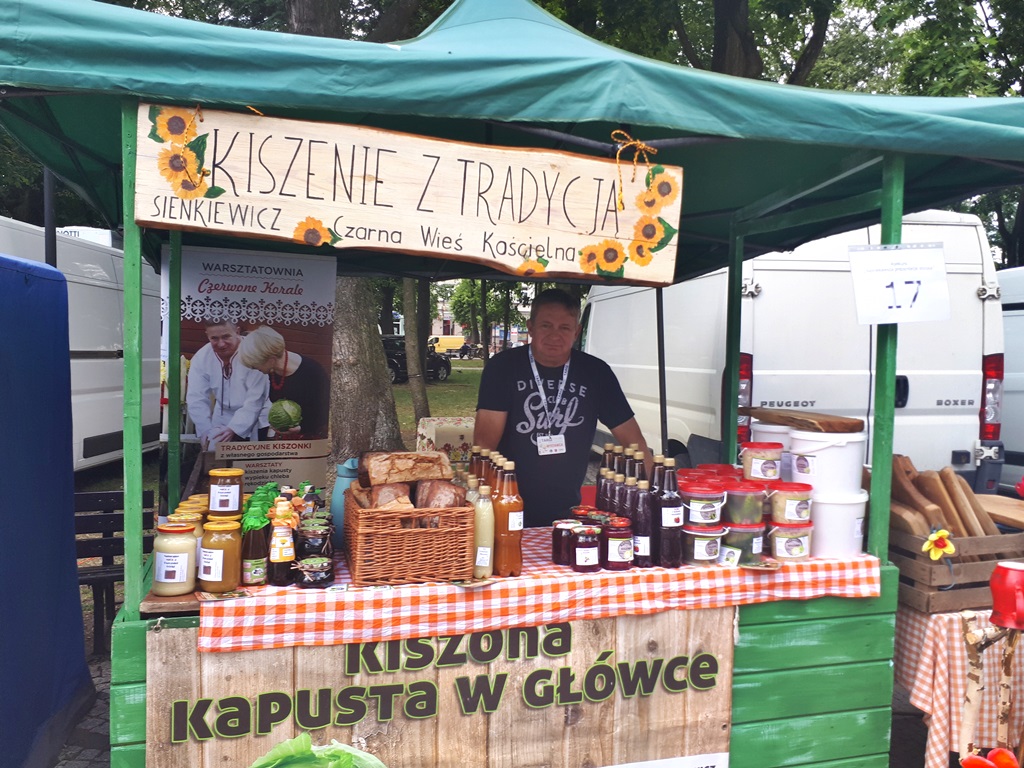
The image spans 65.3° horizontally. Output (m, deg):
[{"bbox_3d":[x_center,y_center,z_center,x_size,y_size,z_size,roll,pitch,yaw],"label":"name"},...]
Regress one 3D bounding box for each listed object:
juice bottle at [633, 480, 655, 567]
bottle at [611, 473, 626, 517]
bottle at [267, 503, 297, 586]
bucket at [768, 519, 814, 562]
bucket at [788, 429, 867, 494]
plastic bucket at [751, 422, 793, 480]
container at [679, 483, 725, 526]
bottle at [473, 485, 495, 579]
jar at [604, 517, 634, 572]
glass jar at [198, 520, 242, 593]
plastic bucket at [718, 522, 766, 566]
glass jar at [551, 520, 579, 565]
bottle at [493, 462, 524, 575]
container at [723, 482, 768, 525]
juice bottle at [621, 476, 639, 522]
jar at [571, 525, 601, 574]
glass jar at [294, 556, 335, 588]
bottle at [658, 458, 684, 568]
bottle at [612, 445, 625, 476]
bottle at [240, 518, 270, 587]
[{"bbox_3d":[0.353,0.371,2.129,0.058,0.224,0.058,1,2,10],"label":"juice bottle"},{"bbox_3d":[0.323,0.398,2.416,0.055,0.244,0.055,1,3,8],"label":"bottle"},{"bbox_3d":[-0.570,0.392,1.979,0.070,0.199,0.070,0,2,-16],"label":"bottle"},{"bbox_3d":[0.782,0.431,2.235,0.126,0.092,0.126,1,2,14],"label":"bucket"},{"bbox_3d":[0.960,0.239,2.401,0.225,0.187,0.225,1,3,0],"label":"bucket"},{"bbox_3d":[0.929,0.224,2.715,0.228,0.195,0.228,1,3,19],"label":"plastic bucket"},{"bbox_3d":[0.568,0.357,2.362,0.129,0.117,0.129,1,3,14],"label":"container"},{"bbox_3d":[-0.076,0.405,2.189,0.054,0.246,0.054,0,3,-2],"label":"bottle"},{"bbox_3d":[0.307,0.459,2.301,0.086,0.133,0.086,1,3,8],"label":"jar"},{"bbox_3d":[-0.710,0.417,1.944,0.102,0.152,0.102,0,2,0],"label":"glass jar"},{"bbox_3d":[0.658,0.449,2.283,0.123,0.112,0.123,1,3,0],"label":"plastic bucket"},{"bbox_3d":[0.155,0.441,2.231,0.082,0.113,0.082,1,3,0],"label":"glass jar"},{"bbox_3d":[-0.007,0.355,2.108,0.077,0.292,0.077,1,3,0],"label":"bottle"},{"bbox_3d":[0.660,0.342,2.277,0.123,0.112,0.123,1,3,0],"label":"container"},{"bbox_3d":[0.337,0.384,2.273,0.053,0.231,0.053,0,3,-15],"label":"juice bottle"},{"bbox_3d":[0.213,0.468,2.274,0.079,0.116,0.079,1,3,6],"label":"jar"},{"bbox_3d":[-0.488,0.468,1.988,0.087,0.060,0.087,1,3,0],"label":"glass jar"},{"bbox_3d":[0.422,0.340,2.125,0.073,0.284,0.073,0,2,-1],"label":"bottle"},{"bbox_3d":[0.339,0.357,2.575,0.074,0.308,0.074,1,3,8],"label":"bottle"},{"bbox_3d":[-0.681,0.430,2.115,0.066,0.194,0.066,-1,3,-18],"label":"bottle"}]

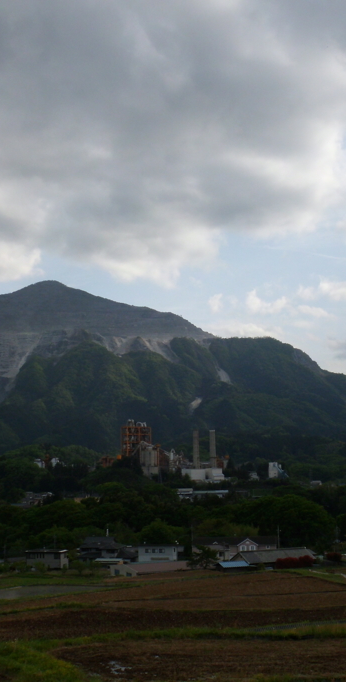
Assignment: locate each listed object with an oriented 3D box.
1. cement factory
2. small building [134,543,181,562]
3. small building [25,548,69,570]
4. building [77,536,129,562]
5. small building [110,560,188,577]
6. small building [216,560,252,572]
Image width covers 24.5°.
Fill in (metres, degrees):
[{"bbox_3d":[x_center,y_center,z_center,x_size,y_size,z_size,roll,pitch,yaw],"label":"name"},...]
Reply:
[{"bbox_3d":[-15.500,155.770,1150.000,173.180,87.340,110.000,-1,-8,-5],"label":"cement factory"},{"bbox_3d":[-4.060,63.590,234.000,12.550,6.210,7.000,-3,-8,10],"label":"small building"},{"bbox_3d":[-35.590,62.450,226.000,10.590,5.540,6.500,-4,-8,15],"label":"small building"},{"bbox_3d":[-20.830,63.380,240.000,14.750,8.490,9.000,-2,-8,0],"label":"building"},{"bbox_3d":[-5.950,58.690,207.000,19.210,3.140,8.500,3,-9,-28],"label":"small building"},{"bbox_3d":[15.670,58.180,204.000,8.610,2.620,4.200,1,-8,-14],"label":"small building"}]

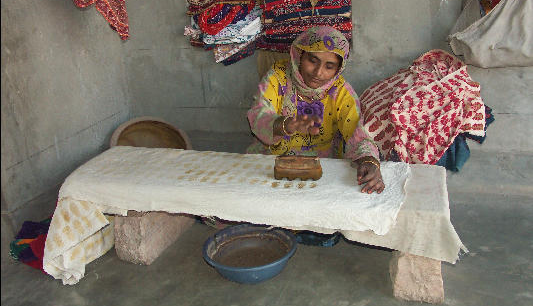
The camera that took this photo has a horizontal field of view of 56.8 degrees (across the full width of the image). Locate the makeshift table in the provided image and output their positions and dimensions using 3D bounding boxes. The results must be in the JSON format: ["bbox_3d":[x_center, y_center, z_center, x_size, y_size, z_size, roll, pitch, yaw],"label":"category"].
[{"bbox_3d":[-0.063,0.256,1.926,1.516,0.350,0.445,3,21,16],"label":"makeshift table"}]

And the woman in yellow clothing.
[{"bbox_3d":[0.209,-0.068,2.013,0.572,0.869,0.615,1,20,11],"label":"woman in yellow clothing"}]

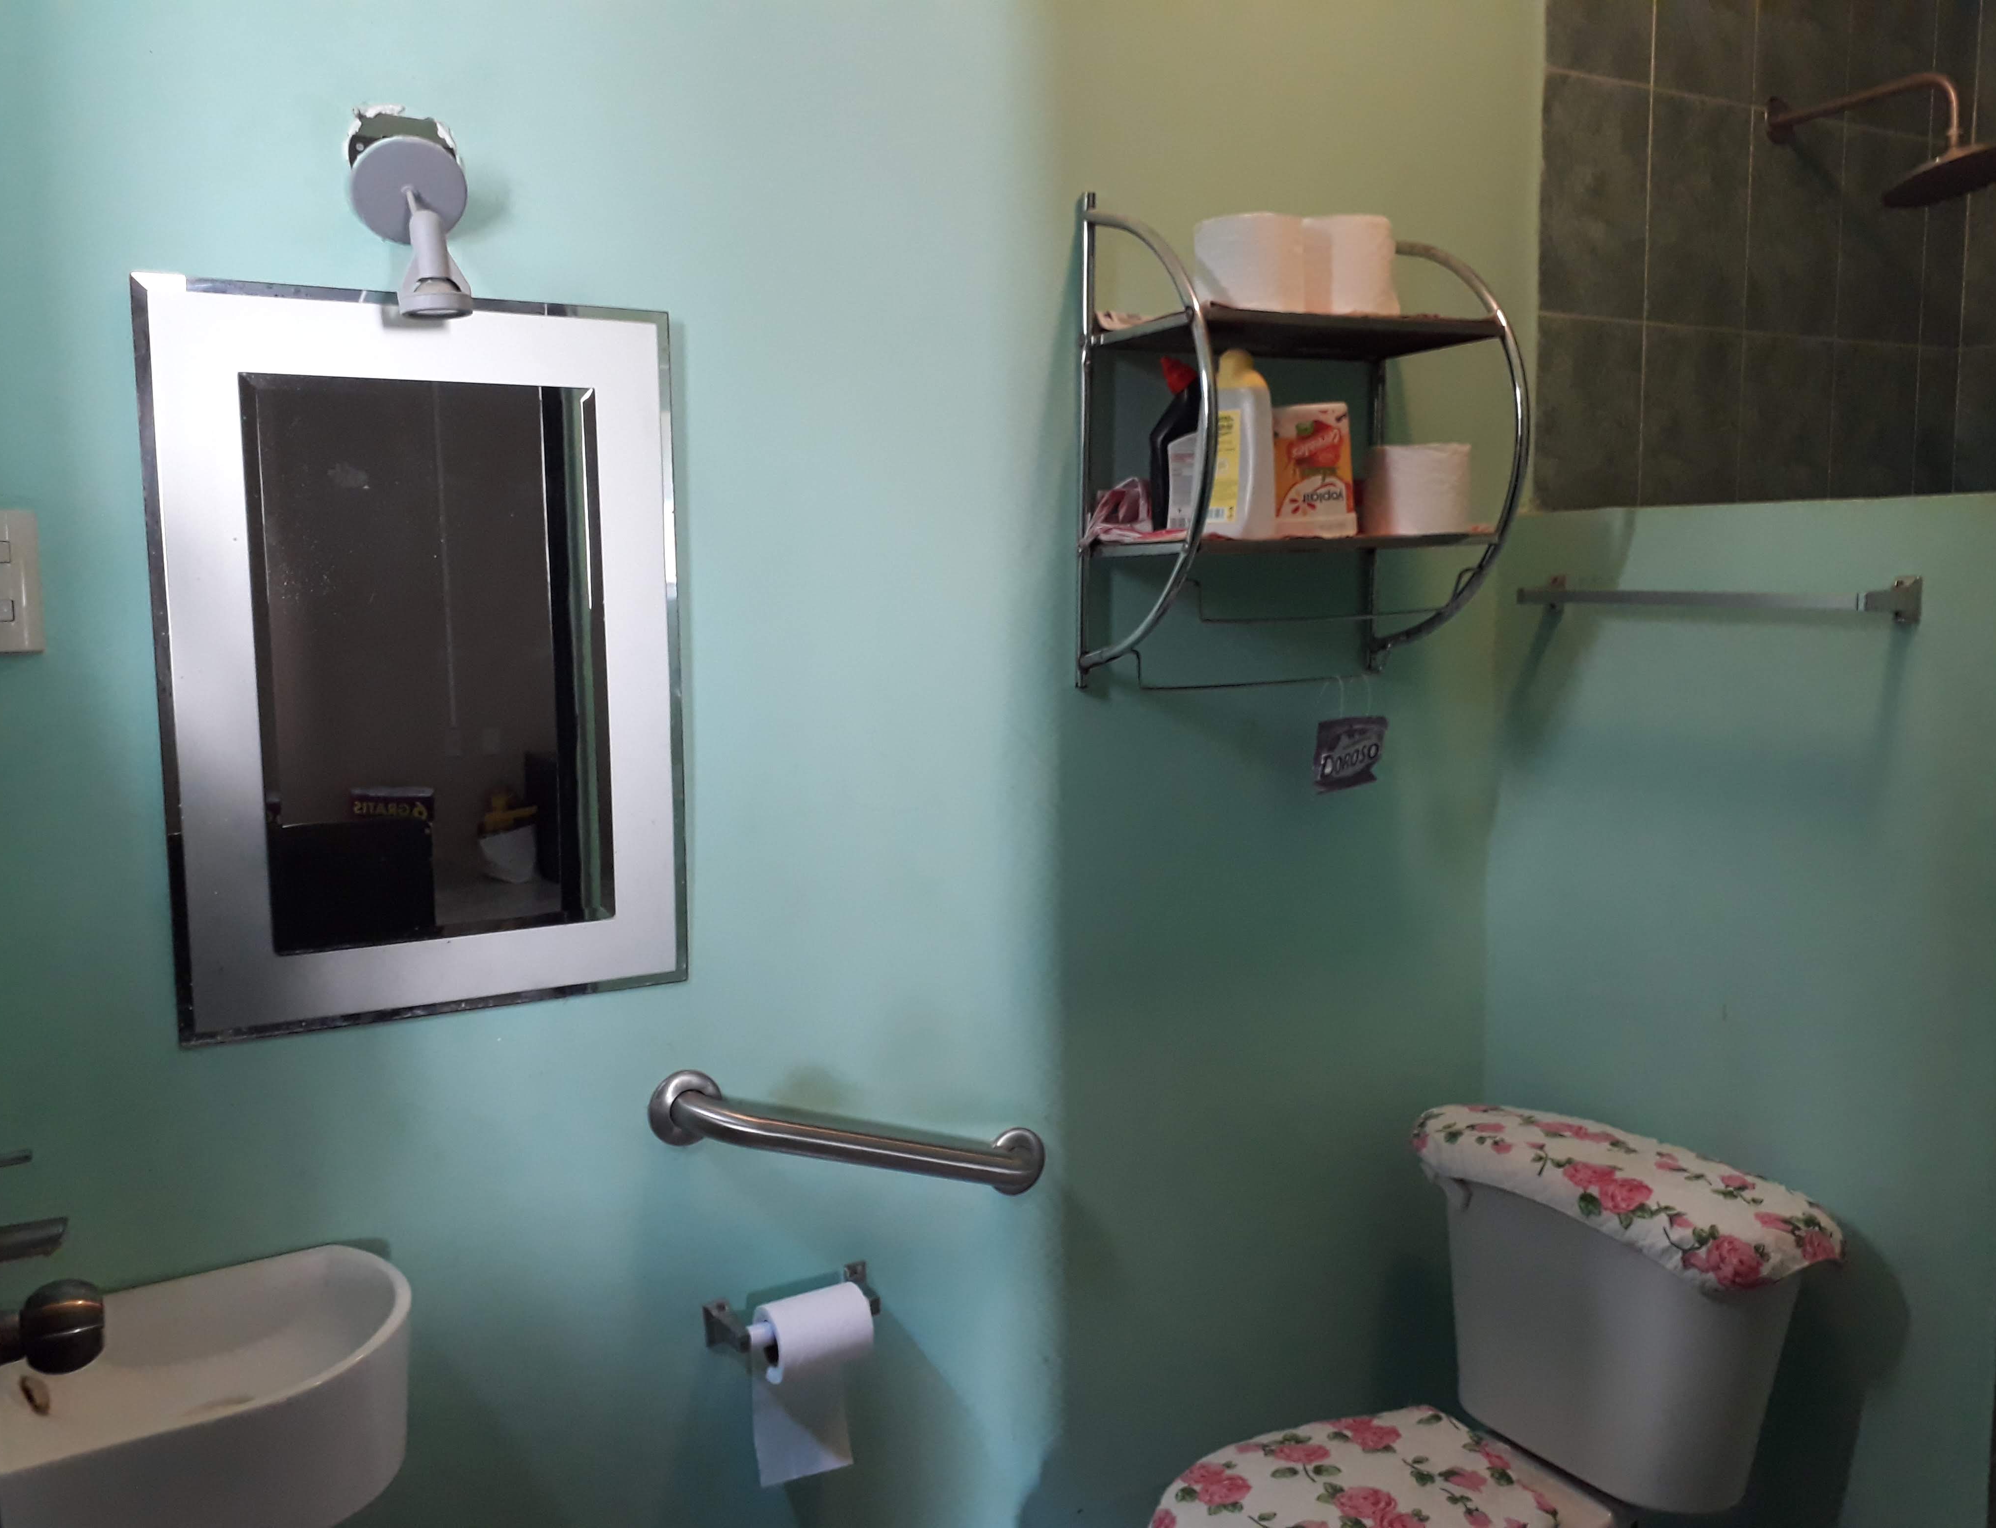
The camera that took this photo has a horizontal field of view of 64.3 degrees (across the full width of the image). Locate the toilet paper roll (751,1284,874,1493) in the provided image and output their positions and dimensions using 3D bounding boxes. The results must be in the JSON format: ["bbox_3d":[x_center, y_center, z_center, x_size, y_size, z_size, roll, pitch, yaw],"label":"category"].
[{"bbox_3d":[-0.190,0.657,1.652,0.103,0.212,0.082,-4,8,-28],"label":"toilet paper roll"}]

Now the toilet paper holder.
[{"bbox_3d":[-0.209,0.579,1.662,0.185,0.053,0.063,-4,8,-28],"label":"toilet paper holder"}]

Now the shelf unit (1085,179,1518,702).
[{"bbox_3d":[0.342,-0.356,1.766,0.451,0.546,0.244,-4,8,-28],"label":"shelf unit"}]

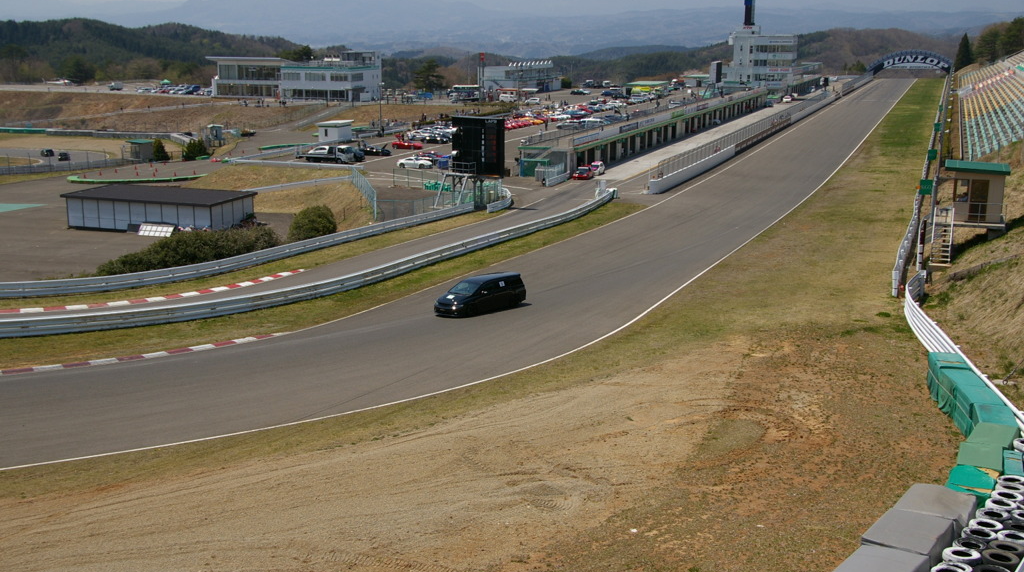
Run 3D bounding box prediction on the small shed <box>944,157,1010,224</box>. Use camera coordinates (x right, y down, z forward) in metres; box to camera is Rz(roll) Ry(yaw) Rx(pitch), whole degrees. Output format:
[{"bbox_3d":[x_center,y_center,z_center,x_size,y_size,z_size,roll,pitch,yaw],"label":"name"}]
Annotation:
[{"bbox_3d":[24.797,-4.978,60.765,3.100,2.850,3.000,5,14,19],"label":"small shed"}]

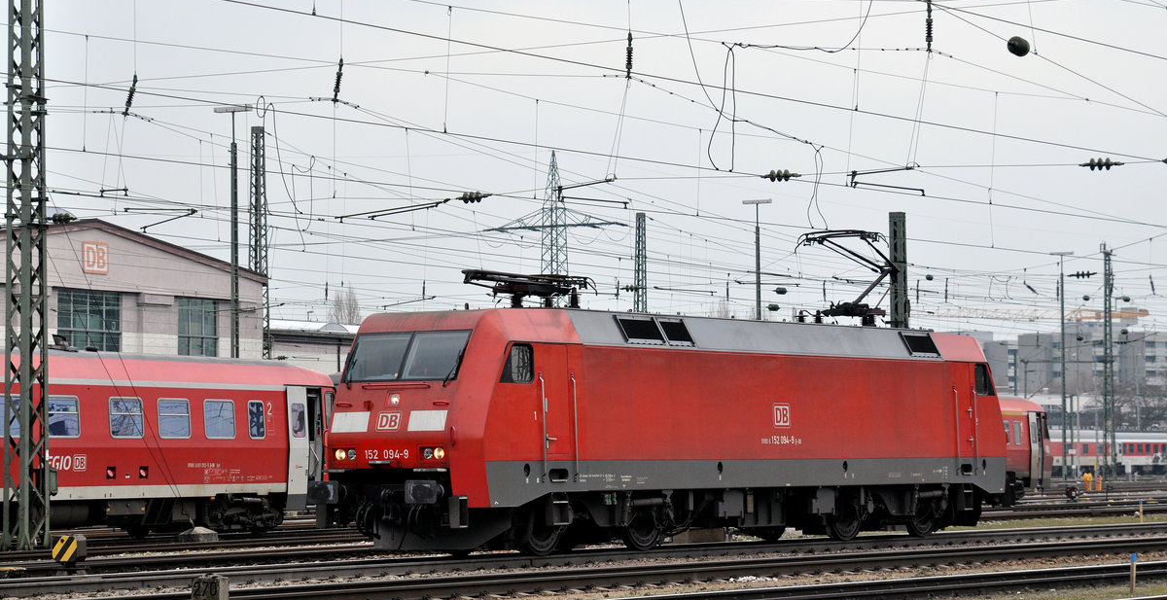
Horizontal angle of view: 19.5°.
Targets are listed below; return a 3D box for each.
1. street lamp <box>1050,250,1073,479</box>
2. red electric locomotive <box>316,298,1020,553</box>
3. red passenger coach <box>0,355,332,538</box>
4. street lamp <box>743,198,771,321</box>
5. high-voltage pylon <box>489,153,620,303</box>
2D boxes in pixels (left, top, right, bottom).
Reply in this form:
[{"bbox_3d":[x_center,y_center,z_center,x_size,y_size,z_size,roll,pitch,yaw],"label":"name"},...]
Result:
[{"bbox_3d":[32.490,4.674,229.600,1.750,15.900,0.350,-2,-3,29],"label":"street lamp"},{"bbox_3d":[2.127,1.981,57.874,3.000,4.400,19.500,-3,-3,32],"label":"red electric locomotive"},{"bbox_3d":[-11.593,2.748,65.798,2.860,3.860,25.900,-2,-3,26],"label":"red passenger coach"},{"bbox_3d":[9.464,2.578,182.599,1.750,15.900,0.350,-2,-3,29],"label":"street lamp"},{"bbox_3d":[-2.677,1.727,329.180,13.800,32.600,3.600,-3,-3,32],"label":"high-voltage pylon"}]

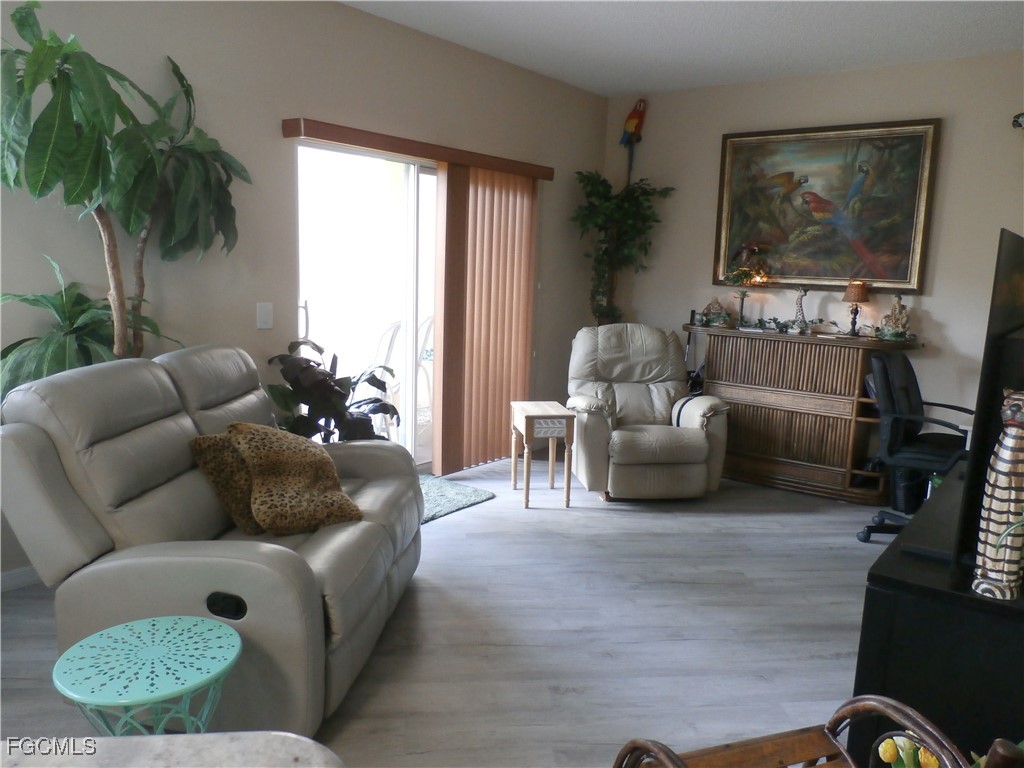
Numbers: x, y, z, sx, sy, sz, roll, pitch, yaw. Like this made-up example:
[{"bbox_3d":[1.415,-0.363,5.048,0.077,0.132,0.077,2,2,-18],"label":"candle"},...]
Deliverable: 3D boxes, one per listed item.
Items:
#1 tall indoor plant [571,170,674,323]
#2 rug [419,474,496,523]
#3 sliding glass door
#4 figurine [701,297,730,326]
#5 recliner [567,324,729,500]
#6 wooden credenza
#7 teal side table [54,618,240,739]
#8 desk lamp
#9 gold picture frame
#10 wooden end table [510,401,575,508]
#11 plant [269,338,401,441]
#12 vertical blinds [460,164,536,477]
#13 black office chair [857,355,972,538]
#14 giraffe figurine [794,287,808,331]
[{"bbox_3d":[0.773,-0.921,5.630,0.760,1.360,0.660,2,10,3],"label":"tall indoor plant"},{"bbox_3d":[-0.677,0.688,4.258,0.670,0.020,1.030,9,12,37],"label":"rug"},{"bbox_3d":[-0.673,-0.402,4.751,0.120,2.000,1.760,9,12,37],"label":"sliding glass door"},{"bbox_3d":[1.403,-0.495,5.072,0.205,0.210,0.150,7,10,26],"label":"figurine"},{"bbox_3d":[0.809,0.135,4.813,0.960,1.020,0.940,1,10,-8],"label":"recliner"},{"bbox_3d":[1.775,0.166,4.856,1.450,1.010,0.470,8,12,32],"label":"wooden credenza"},{"bbox_3d":[-0.868,0.874,1.806,0.395,0.460,0.395,8,11,33],"label":"teal side table"},{"bbox_3d":[2.172,-0.478,4.696,0.175,0.355,0.175,9,12,37],"label":"desk lamp"},{"bbox_3d":[2.080,-1.191,5.056,1.380,1.085,0.060,8,11,33],"label":"gold picture frame"},{"bbox_3d":[0.178,0.425,4.499,0.300,0.550,0.430,0,9,-11],"label":"wooden end table"},{"bbox_3d":[-0.913,0.284,3.811,0.630,0.970,0.550,0,9,-14],"label":"plant"},{"bbox_3d":[-0.079,-0.444,5.131,0.100,2.030,0.720,10,12,39],"label":"vertical blinds"},{"bbox_3d":[2.223,0.355,3.874,0.630,1.000,0.610,11,13,42],"label":"black office chair"},{"bbox_3d":[1.885,-0.490,4.783,0.090,0.325,0.110,-1,10,-15],"label":"giraffe figurine"}]

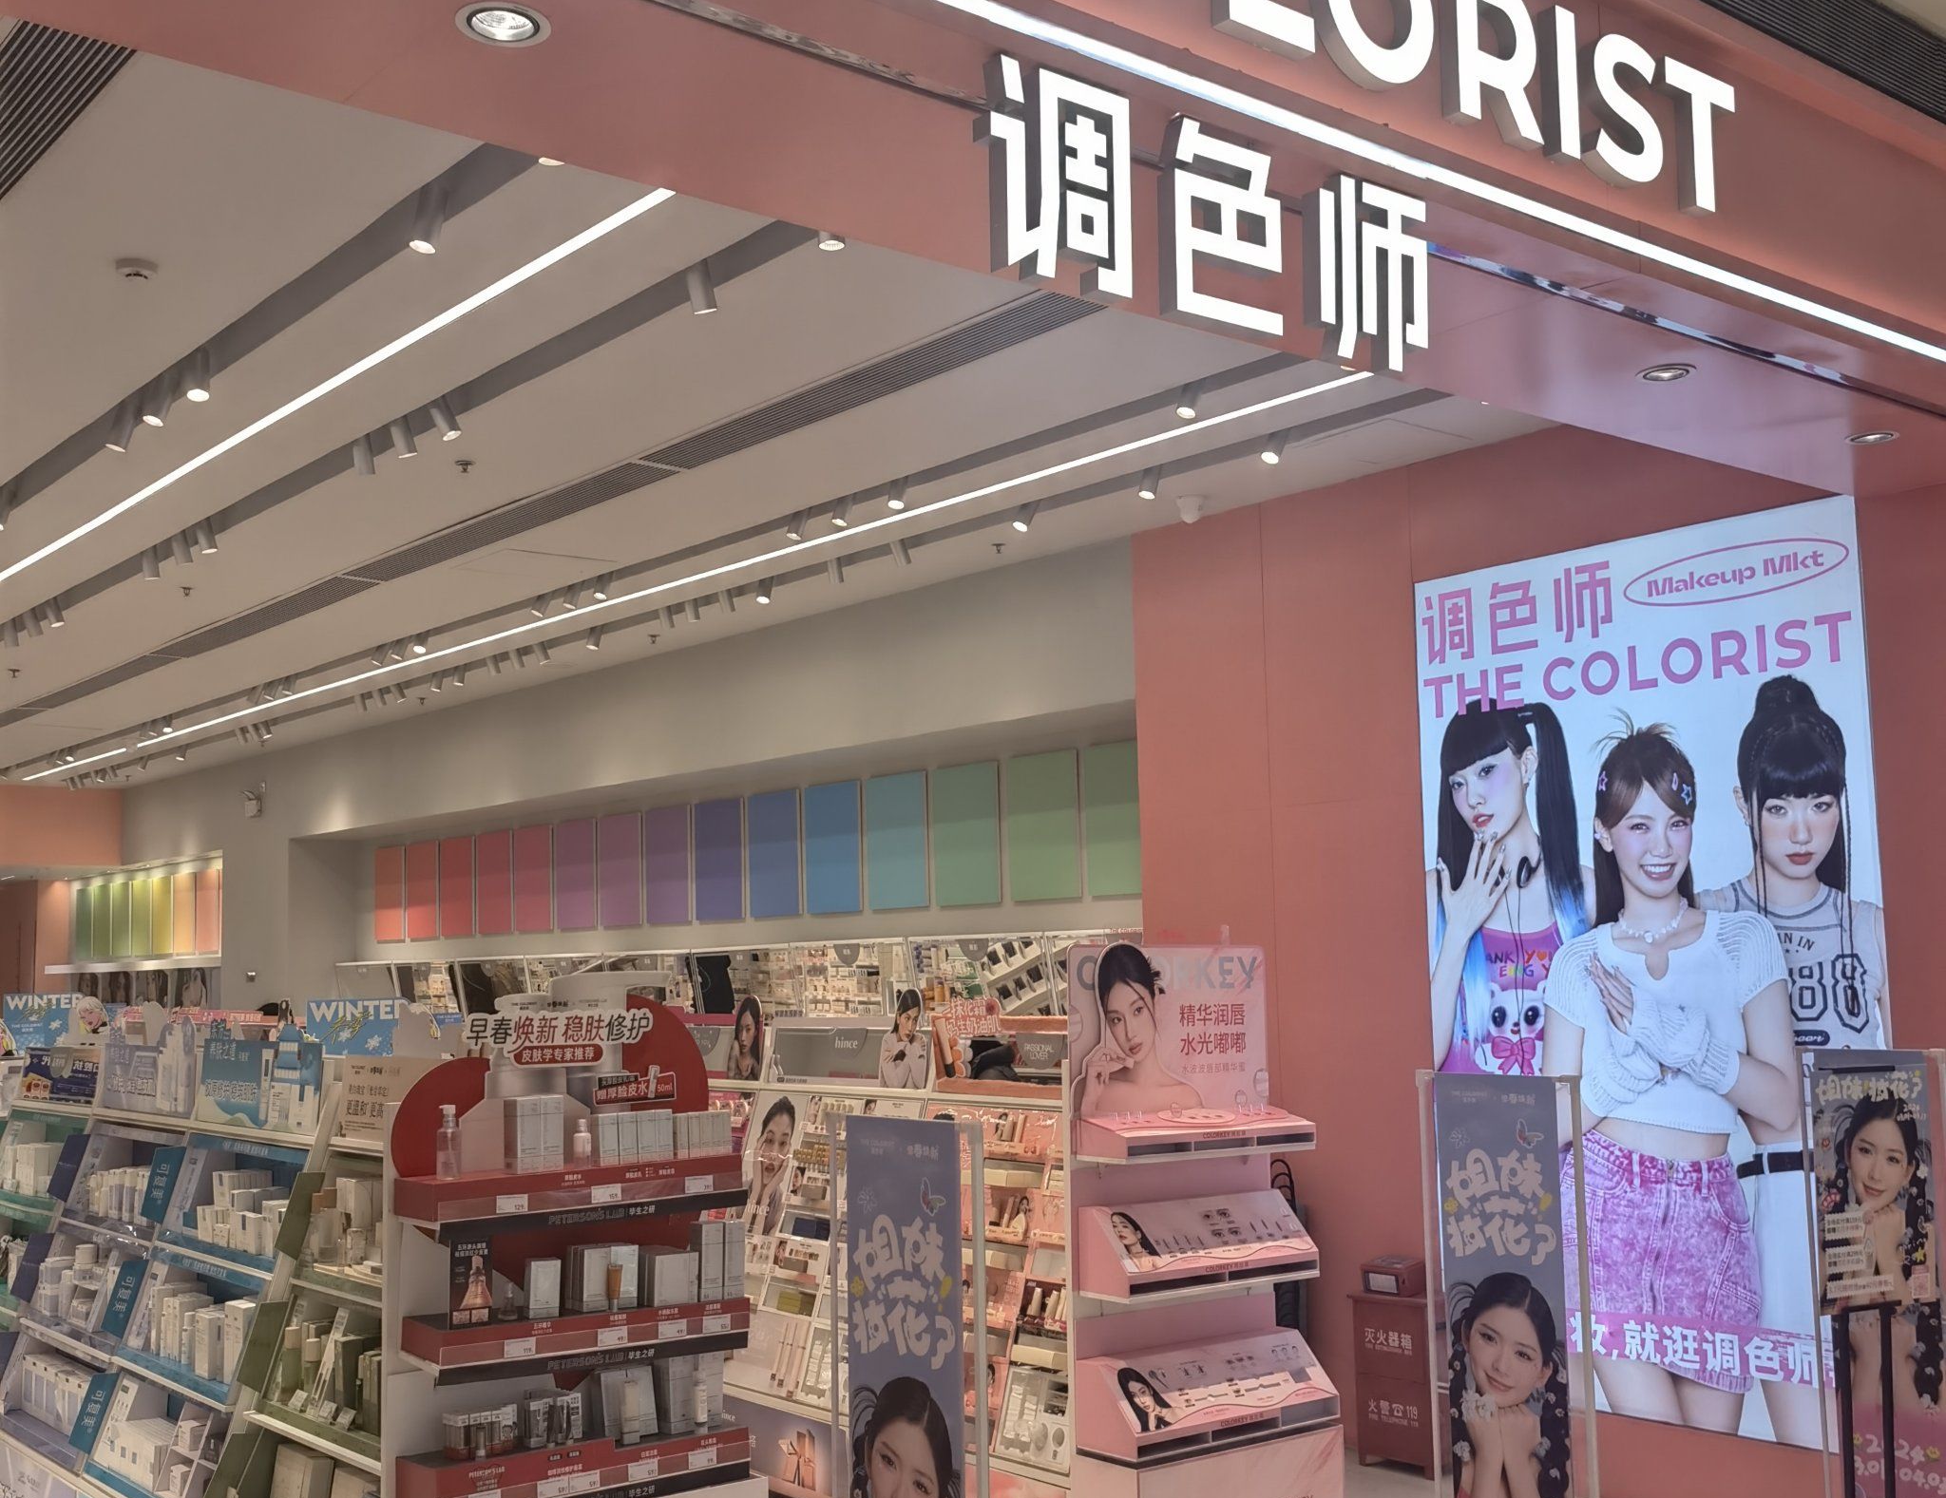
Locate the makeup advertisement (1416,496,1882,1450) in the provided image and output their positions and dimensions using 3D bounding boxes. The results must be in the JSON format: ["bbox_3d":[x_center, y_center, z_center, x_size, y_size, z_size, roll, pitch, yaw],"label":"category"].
[{"bbox_3d":[2.160,0.736,6.628,0.050,2.859,1.675,4,-8,-39],"label":"makeup advertisement"}]

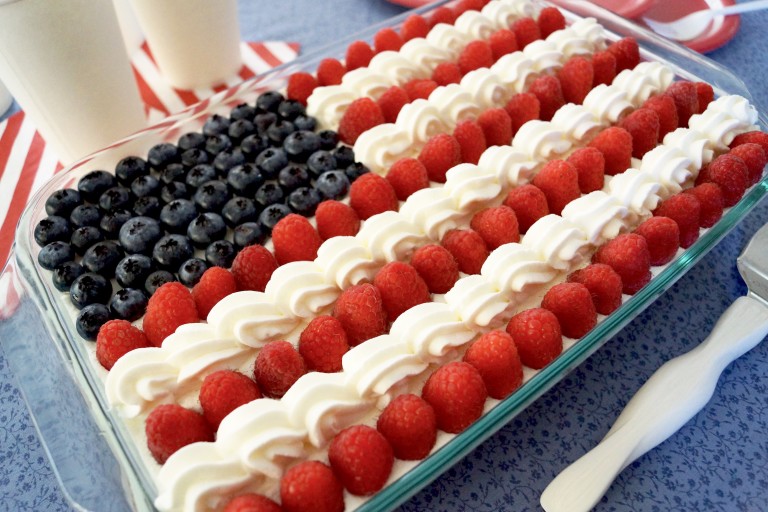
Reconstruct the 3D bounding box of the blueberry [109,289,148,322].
[{"bbox_3d":[-0.108,0.020,0.243,0.015,0.013,0.015,-1,54,1],"label":"blueberry"}]

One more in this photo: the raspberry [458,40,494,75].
[{"bbox_3d":[0.051,-0.111,0.317,0.018,0.017,0.018,5,54,7],"label":"raspberry"}]

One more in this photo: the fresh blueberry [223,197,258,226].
[{"bbox_3d":[-0.068,-0.021,0.272,0.016,0.013,0.016,-1,54,1],"label":"fresh blueberry"}]

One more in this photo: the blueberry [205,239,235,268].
[{"bbox_3d":[-0.071,-0.001,0.250,0.013,0.011,0.013,-1,52,2],"label":"blueberry"}]

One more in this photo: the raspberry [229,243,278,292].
[{"bbox_3d":[-0.055,0.005,0.246,0.020,0.021,0.020,-2,52,3],"label":"raspberry"}]

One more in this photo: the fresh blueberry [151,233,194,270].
[{"bbox_3d":[-0.095,-0.001,0.260,0.017,0.015,0.017,-3,53,4],"label":"fresh blueberry"}]

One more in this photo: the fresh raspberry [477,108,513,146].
[{"bbox_3d":[0.058,-0.068,0.301,0.018,0.019,0.018,-2,53,3],"label":"fresh raspberry"}]

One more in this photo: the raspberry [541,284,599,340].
[{"bbox_3d":[0.070,0.021,0.220,0.020,0.022,0.020,-1,52,2],"label":"raspberry"}]

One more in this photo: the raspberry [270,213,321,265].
[{"bbox_3d":[-0.037,-0.007,0.245,0.021,0.023,0.021,-1,52,2],"label":"raspberry"}]

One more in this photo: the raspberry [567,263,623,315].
[{"bbox_3d":[0.087,0.013,0.236,0.021,0.022,0.021,-1,54,1],"label":"raspberry"}]

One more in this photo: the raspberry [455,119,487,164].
[{"bbox_3d":[0.042,-0.054,0.281,0.018,0.022,0.018,-3,53,4],"label":"raspberry"}]

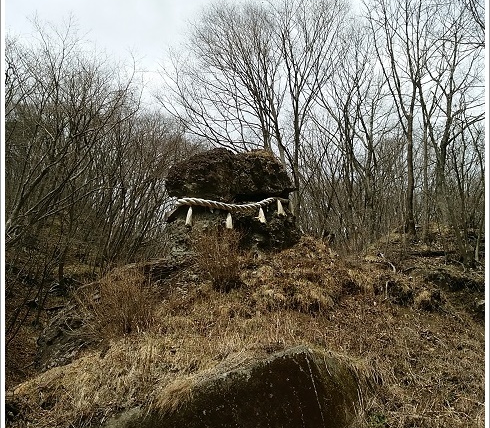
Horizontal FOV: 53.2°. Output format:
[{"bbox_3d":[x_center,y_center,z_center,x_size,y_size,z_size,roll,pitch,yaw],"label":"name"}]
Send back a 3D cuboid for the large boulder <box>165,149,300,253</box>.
[{"bbox_3d":[-0.220,-0.220,8.500,2.250,1.750,1.800,0,-6,0],"label":"large boulder"}]

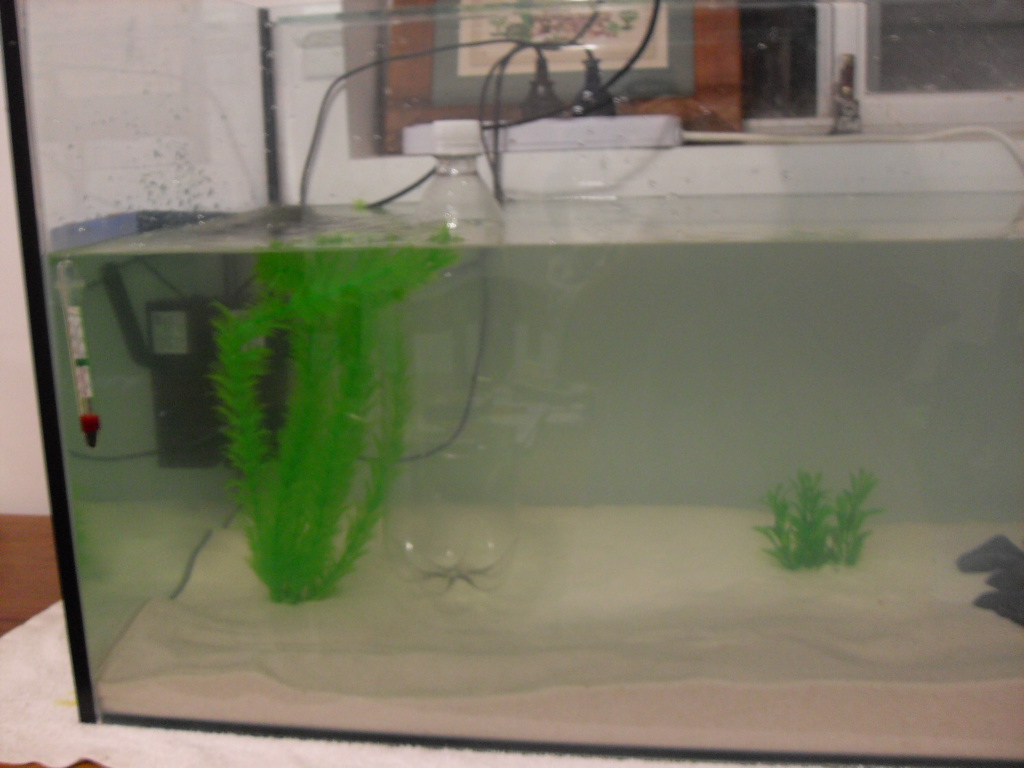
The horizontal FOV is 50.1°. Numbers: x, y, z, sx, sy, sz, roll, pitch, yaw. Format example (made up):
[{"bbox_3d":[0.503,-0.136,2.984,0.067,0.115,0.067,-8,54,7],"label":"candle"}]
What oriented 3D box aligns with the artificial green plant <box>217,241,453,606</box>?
[{"bbox_3d":[-0.101,0.019,0.656,0.143,0.217,0.130,0,13,8],"label":"artificial green plant"}]

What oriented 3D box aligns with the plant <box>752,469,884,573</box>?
[{"bbox_3d":[0.195,0.086,0.702,0.082,0.061,0.066,0,13,8],"label":"plant"}]

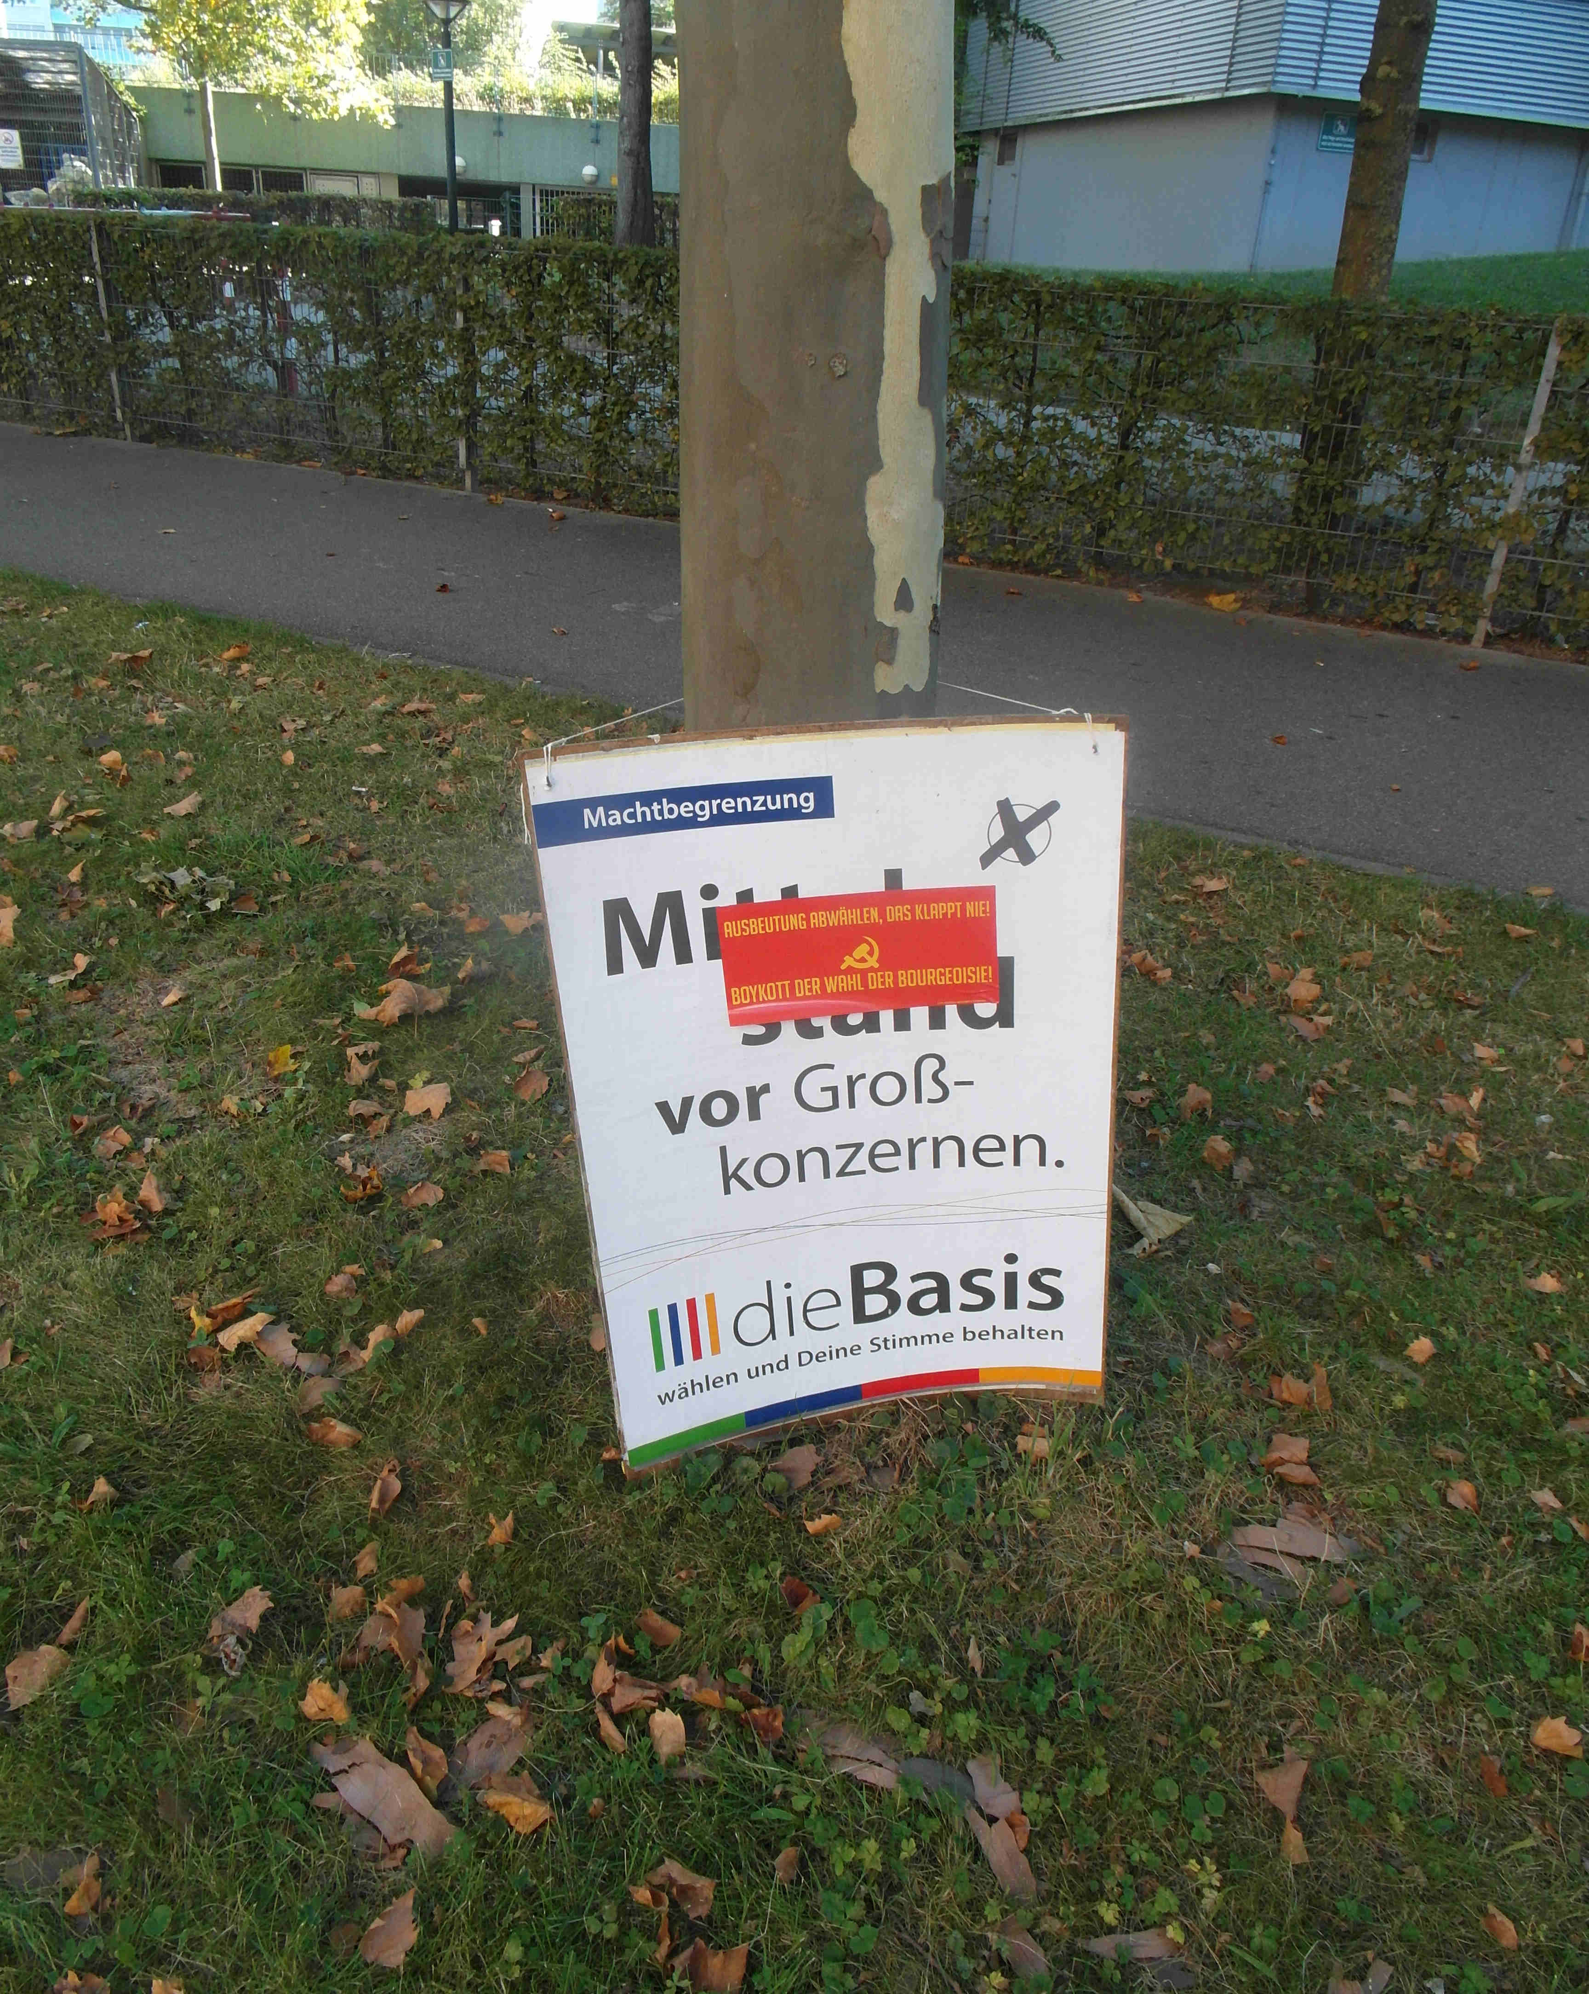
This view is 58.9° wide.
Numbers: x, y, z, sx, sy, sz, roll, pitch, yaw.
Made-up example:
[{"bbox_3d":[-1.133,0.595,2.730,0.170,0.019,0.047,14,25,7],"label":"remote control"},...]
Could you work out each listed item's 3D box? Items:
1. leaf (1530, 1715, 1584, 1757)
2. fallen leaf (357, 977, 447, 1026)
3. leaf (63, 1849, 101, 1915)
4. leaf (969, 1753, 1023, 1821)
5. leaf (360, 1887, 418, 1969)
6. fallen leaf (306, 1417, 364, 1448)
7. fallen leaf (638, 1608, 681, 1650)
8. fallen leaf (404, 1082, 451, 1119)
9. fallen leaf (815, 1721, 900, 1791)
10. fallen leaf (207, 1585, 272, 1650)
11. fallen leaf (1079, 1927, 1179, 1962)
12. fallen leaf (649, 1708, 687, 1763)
[{"bbox_3d":[0.775,0.750,1.430,0.044,0.025,0.033,10,27,14],"label":"leaf"},{"bbox_3d":[-0.716,0.007,2.589,0.170,0.050,0.096,-5,28,-16],"label":"fallen leaf"},{"bbox_3d":[-0.622,0.784,1.244,0.021,0.025,0.047,6,27,6],"label":"leaf"},{"bbox_3d":[0.187,0.738,1.316,0.038,0.018,0.052,-7,30,-20],"label":"leaf"},{"bbox_3d":[-0.343,0.811,1.221,0.041,0.025,0.059,22,32,33],"label":"leaf"},{"bbox_3d":[-0.553,0.525,1.692,0.069,0.022,0.026,12,29,14],"label":"fallen leaf"},{"bbox_3d":[-0.142,0.656,1.466,0.046,0.018,0.026,18,31,24],"label":"fallen leaf"},{"bbox_3d":[-0.604,0.174,2.323,0.075,0.030,0.072,-5,28,-15],"label":"fallen leaf"},{"bbox_3d":[0.062,0.730,1.354,0.084,0.020,0.041,14,29,20],"label":"fallen leaf"},{"bbox_3d":[-0.578,0.652,1.477,0.039,0.030,0.069,24,33,35],"label":"fallen leaf"},{"bbox_3d":[0.287,0.803,1.190,0.087,0.018,0.026,0,28,-8],"label":"fallen leaf"},{"bbox_3d":[-0.124,0.725,1.387,0.032,0.030,0.044,-7,28,-20],"label":"fallen leaf"}]

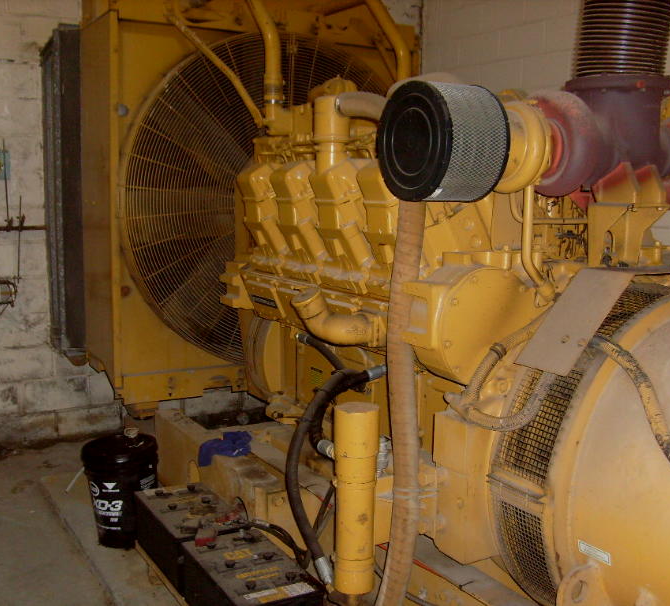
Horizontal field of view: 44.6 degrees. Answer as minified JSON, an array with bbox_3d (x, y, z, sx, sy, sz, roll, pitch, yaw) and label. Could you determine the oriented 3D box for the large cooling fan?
[{"bbox_3d":[-0.247,-0.499,4.086,1.630,1.630,0.200,-3,9,-30],"label":"large cooling fan"}]

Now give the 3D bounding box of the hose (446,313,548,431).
[{"bbox_3d":[0.384,0.162,1.930,0.180,0.270,0.200,-3,9,-30],"label":"hose"}]

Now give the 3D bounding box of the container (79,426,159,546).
[{"bbox_3d":[-0.908,0.799,3.526,0.312,0.410,0.312,0,10,16],"label":"container"}]

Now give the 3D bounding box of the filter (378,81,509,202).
[{"bbox_3d":[0.259,-0.383,1.963,0.178,0.283,0.283,-3,9,-30],"label":"filter"}]

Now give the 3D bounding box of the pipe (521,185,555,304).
[{"bbox_3d":[0.530,-0.152,2.130,0.100,0.310,0.050,-3,9,-30],"label":"pipe"}]

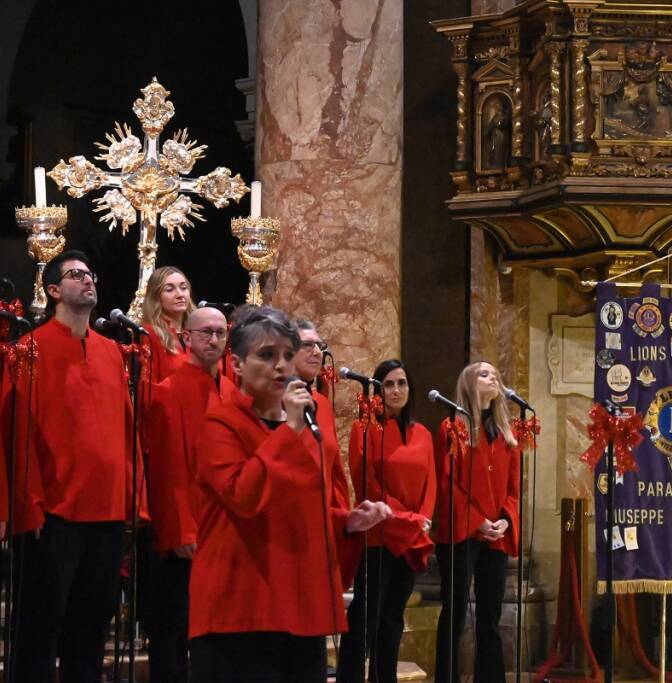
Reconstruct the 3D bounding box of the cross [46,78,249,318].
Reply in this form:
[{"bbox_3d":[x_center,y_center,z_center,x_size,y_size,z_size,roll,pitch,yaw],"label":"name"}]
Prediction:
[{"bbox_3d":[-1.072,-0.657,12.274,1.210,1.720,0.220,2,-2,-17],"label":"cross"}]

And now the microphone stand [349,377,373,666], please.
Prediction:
[{"bbox_3d":[0.106,0.903,8.467,0.280,1.520,0.280,-2,-3,45],"label":"microphone stand"}]

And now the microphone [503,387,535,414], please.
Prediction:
[{"bbox_3d":[0.828,0.271,9.650,0.050,0.050,0.190,2,22,-44],"label":"microphone"}]

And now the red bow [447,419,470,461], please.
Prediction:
[{"bbox_3d":[0.537,0.429,9.350,0.150,0.182,0.080,2,-2,-42],"label":"red bow"}]

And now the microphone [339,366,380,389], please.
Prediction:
[{"bbox_3d":[0.094,0.152,9.150,0.190,0.050,0.050,13,6,34],"label":"microphone"}]

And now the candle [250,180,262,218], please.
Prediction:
[{"bbox_3d":[-0.449,-0.793,12.000,0.058,0.225,0.058,1,-2,0],"label":"candle"}]

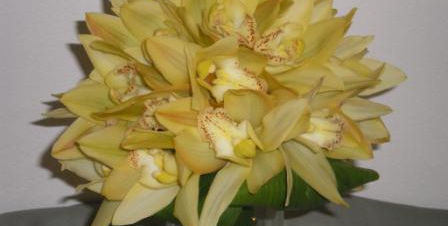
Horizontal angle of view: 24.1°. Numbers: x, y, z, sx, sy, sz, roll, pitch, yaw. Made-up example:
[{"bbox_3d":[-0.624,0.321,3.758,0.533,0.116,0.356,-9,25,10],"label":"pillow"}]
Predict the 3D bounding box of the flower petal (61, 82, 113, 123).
[{"bbox_3d":[-0.098,-0.009,0.762,0.049,0.028,0.012,5,-9,24],"label":"flower petal"}]

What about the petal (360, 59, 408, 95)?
[{"bbox_3d":[0.127,-0.029,0.850,0.049,0.026,0.011,-1,-12,-24],"label":"petal"}]

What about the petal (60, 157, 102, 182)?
[{"bbox_3d":[-0.112,0.045,0.838,0.043,0.018,0.011,15,16,20],"label":"petal"}]

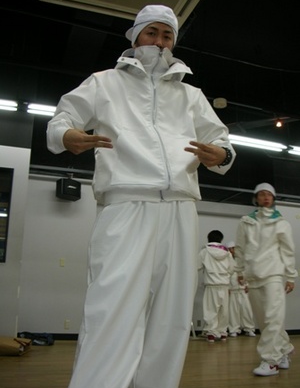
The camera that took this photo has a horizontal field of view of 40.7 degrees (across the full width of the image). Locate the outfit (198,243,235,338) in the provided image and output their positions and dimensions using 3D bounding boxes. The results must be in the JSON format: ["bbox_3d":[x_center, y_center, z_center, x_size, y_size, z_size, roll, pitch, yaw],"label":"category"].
[{"bbox_3d":[1.061,1.551,6.500,0.600,1.500,0.380,-1,-15,8],"label":"outfit"}]

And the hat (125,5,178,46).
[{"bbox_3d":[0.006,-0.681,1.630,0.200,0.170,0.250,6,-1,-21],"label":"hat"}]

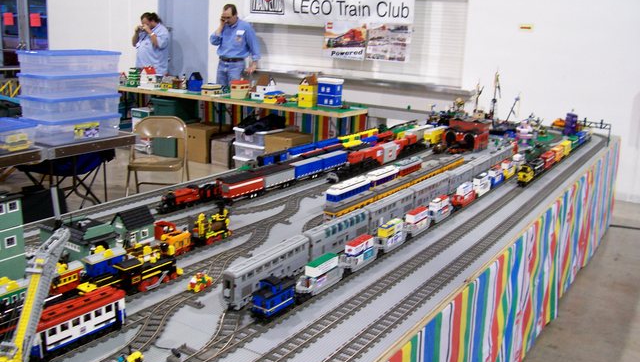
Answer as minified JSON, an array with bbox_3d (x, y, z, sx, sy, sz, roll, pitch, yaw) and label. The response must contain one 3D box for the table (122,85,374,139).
[{"bbox_3d":[-1.012,-0.571,7.004,3.190,0.740,0.520,11,16,31],"label":"table"}]

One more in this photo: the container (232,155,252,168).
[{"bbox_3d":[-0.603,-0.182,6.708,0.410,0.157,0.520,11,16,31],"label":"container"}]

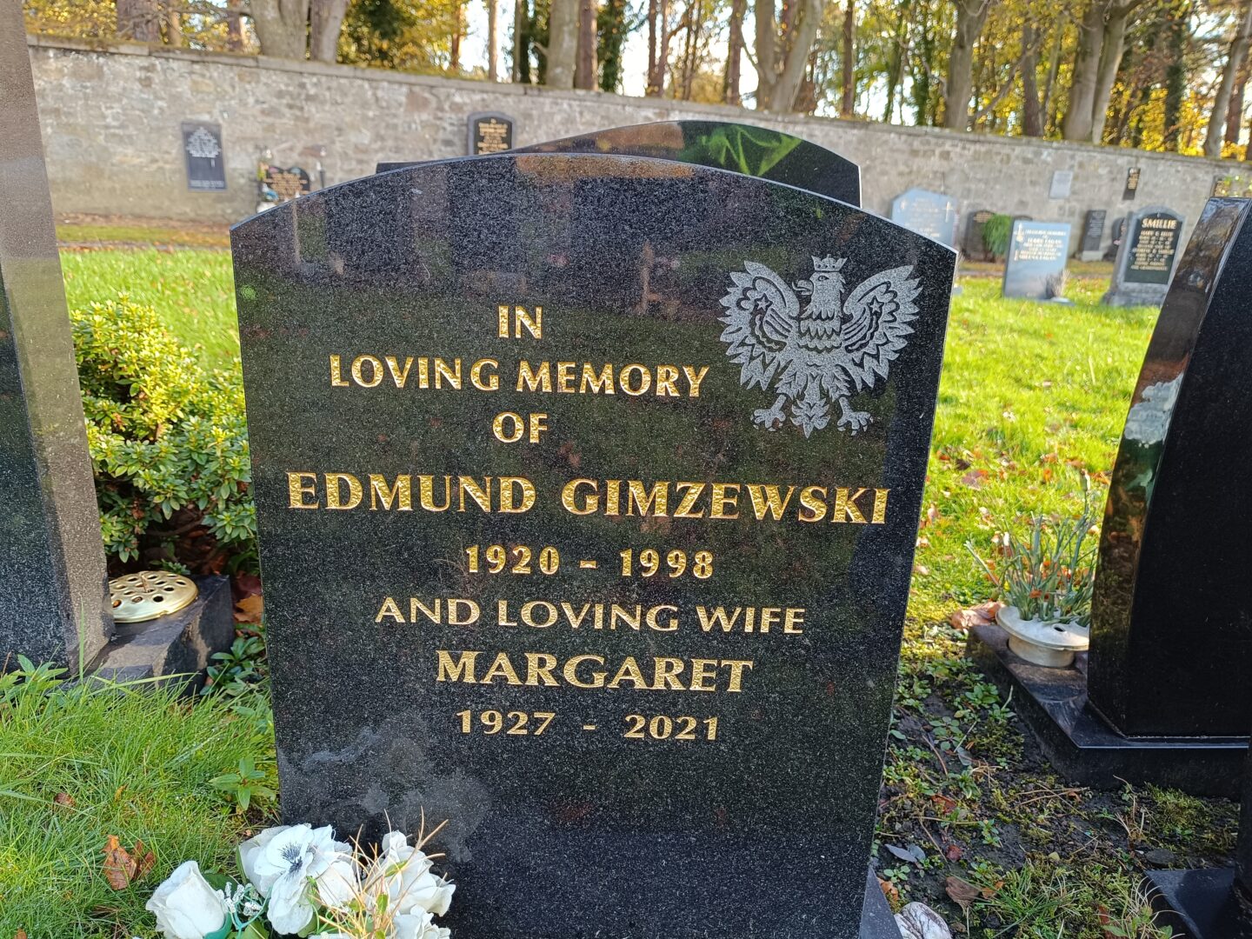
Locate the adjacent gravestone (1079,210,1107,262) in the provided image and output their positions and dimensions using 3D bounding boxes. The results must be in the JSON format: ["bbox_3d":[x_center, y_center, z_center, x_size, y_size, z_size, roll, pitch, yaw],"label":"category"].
[{"bbox_3d":[7.856,-3.932,14.601,0.410,0.840,0.110,-3,17,-16],"label":"adjacent gravestone"}]

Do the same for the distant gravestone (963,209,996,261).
[{"bbox_3d":[6.234,-4.107,15.284,0.540,0.910,0.120,-3,18,-18],"label":"distant gravestone"}]

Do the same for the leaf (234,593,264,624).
[{"bbox_3d":[-0.668,0.248,1.547,0.060,0.030,0.060,-5,18,-24],"label":"leaf"}]

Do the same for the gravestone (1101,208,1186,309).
[{"bbox_3d":[5.414,-2.219,9.075,0.680,1.010,0.230,2,17,-2],"label":"gravestone"}]

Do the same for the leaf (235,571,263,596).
[{"bbox_3d":[-0.684,0.207,1.580,0.058,0.030,0.045,2,16,0],"label":"leaf"}]

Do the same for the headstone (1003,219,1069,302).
[{"bbox_3d":[4.199,-2.132,8.863,0.600,0.770,0.090,1,16,-5],"label":"headstone"}]

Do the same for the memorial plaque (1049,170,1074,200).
[{"bbox_3d":[7.712,-5.048,15.397,0.390,0.490,0.050,-3,18,-18],"label":"memorial plaque"}]

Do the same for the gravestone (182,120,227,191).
[{"bbox_3d":[-5.669,-4.198,11.661,0.470,0.910,0.060,-3,18,-18],"label":"gravestone"}]

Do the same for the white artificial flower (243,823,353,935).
[{"bbox_3d":[-0.267,0.332,0.706,0.080,0.068,0.060,1,16,-5],"label":"white artificial flower"}]

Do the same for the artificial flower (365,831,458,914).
[{"bbox_3d":[-0.183,0.344,0.739,0.074,0.057,0.057,1,16,-5],"label":"artificial flower"}]

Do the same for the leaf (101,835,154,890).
[{"bbox_3d":[-0.550,0.436,0.960,0.058,0.028,0.060,-8,20,-32],"label":"leaf"}]

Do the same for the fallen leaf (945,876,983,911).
[{"bbox_3d":[0.389,0.487,0.999,0.044,0.018,0.044,11,19,26],"label":"fallen leaf"}]

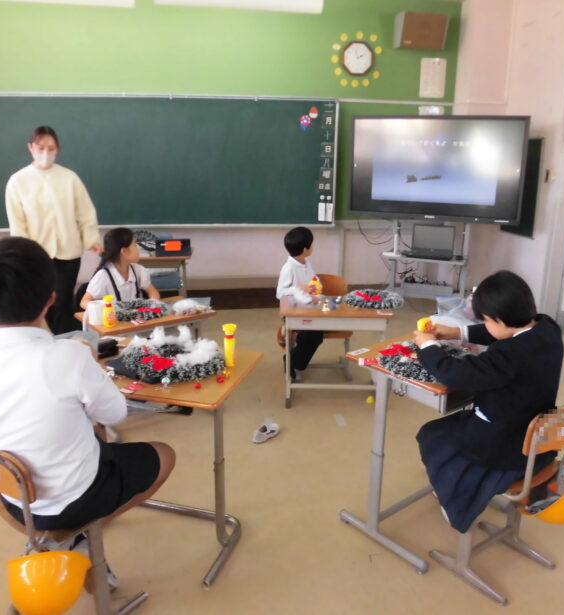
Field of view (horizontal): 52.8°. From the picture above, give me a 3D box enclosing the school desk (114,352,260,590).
[{"bbox_3d":[-0.438,0.558,2.083,0.640,0.720,0.450,4,16,14],"label":"school desk"}]

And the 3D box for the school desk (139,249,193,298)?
[{"bbox_3d":[-0.970,-0.119,4.609,0.630,0.660,0.440,-2,16,-8],"label":"school desk"}]

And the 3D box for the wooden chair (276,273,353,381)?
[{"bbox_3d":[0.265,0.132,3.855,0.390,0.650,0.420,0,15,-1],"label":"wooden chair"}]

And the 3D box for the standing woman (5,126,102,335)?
[{"bbox_3d":[-1.320,-0.229,3.356,0.550,1.600,0.340,-6,16,-22],"label":"standing woman"}]

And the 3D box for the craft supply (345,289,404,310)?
[{"bbox_3d":[0.550,-0.048,3.388,0.350,0.080,0.350,1,15,4],"label":"craft supply"}]

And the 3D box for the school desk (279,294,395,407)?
[{"bbox_3d":[0.325,0.267,3.488,0.645,0.580,0.450,1,15,5],"label":"school desk"}]

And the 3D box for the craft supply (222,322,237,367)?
[{"bbox_3d":[-0.189,0.134,2.049,0.045,0.160,0.058,6,16,20],"label":"craft supply"}]

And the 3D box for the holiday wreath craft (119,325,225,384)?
[{"bbox_3d":[-0.376,0.153,1.954,0.350,0.125,0.340,0,16,0],"label":"holiday wreath craft"}]

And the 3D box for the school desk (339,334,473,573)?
[{"bbox_3d":[0.611,0.515,2.263,0.630,0.715,0.440,-14,21,-41],"label":"school desk"}]

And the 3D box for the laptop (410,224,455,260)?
[{"bbox_3d":[1.352,-0.571,5.060,0.365,0.235,0.290,5,16,17],"label":"laptop"}]

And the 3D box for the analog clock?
[{"bbox_3d":[0.740,-2.400,5.446,0.330,0.325,0.050,-3,15,-11],"label":"analog clock"}]

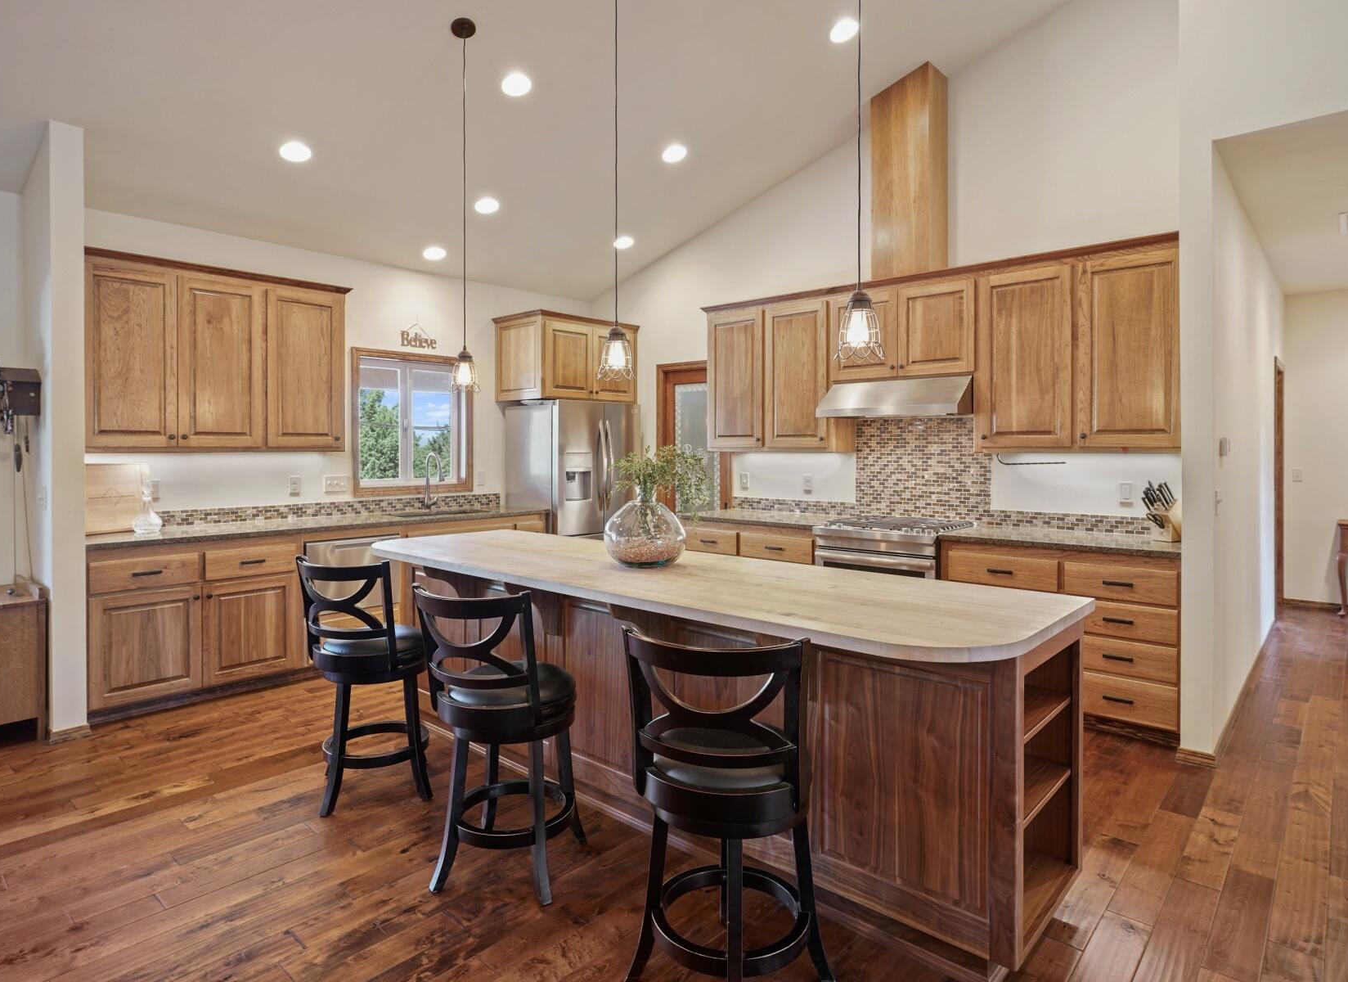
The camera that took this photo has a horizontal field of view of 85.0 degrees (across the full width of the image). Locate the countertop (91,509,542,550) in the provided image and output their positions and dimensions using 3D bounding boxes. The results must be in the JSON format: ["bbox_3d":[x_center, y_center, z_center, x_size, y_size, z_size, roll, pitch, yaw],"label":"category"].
[{"bbox_3d":[-2.198,0.214,4.947,0.645,0.036,2.910,2,3,42],"label":"countertop"}]

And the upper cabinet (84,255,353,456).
[{"bbox_3d":[-2.788,-0.778,4.498,0.360,1.086,1.455,2,3,42],"label":"upper cabinet"}]

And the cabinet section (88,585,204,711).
[{"bbox_3d":[-2.893,0.775,3.943,0.550,0.550,0.488,2,3,41],"label":"cabinet section"}]

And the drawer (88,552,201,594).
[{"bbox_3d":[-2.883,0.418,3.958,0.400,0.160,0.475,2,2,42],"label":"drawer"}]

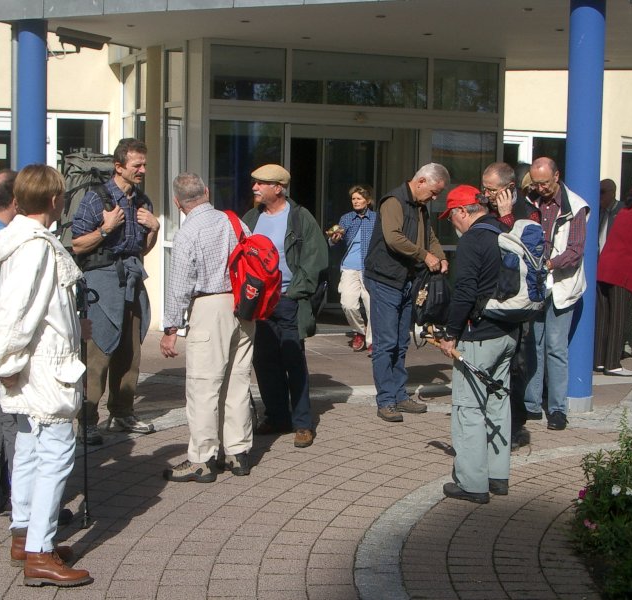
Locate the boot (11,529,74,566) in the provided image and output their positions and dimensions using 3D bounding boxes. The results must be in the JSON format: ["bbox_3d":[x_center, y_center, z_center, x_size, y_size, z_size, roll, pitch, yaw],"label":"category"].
[{"bbox_3d":[-1.144,1.035,4.736,0.285,0.155,0.105,0,5,-13],"label":"boot"}]

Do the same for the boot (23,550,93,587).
[{"bbox_3d":[-1.033,1.059,4.523,0.285,0.155,0.110,0,5,-10],"label":"boot"}]

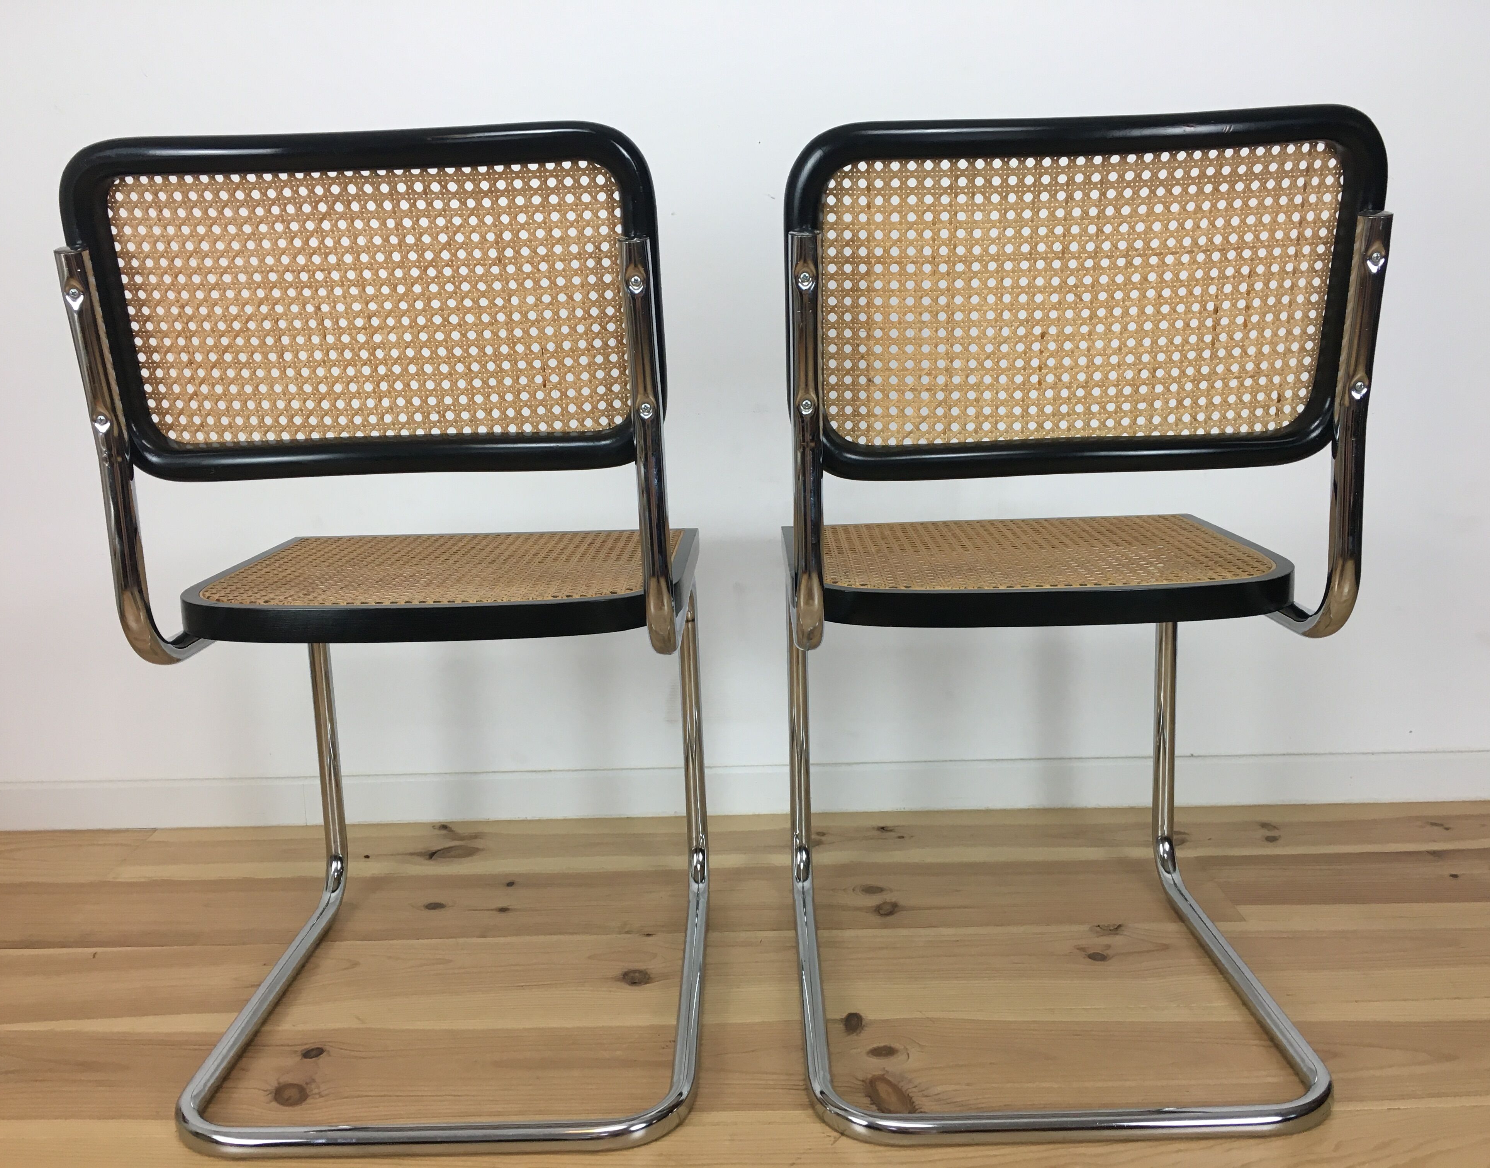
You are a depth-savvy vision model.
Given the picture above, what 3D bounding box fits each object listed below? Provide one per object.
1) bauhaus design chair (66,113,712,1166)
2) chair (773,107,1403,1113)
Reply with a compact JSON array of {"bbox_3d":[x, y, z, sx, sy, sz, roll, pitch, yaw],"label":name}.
[{"bbox_3d":[-0.284,0.030,1.269,0.466,0.814,0.547,-2,10,0],"label":"bauhaus design chair"},{"bbox_3d":[0.272,0.015,1.262,0.466,0.814,0.547,-2,10,1],"label":"chair"}]

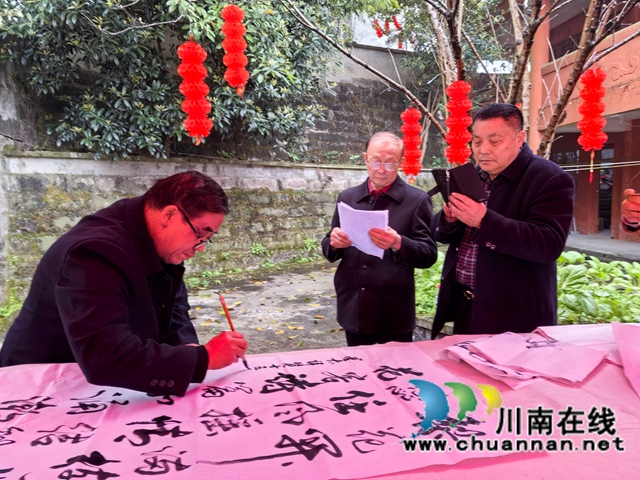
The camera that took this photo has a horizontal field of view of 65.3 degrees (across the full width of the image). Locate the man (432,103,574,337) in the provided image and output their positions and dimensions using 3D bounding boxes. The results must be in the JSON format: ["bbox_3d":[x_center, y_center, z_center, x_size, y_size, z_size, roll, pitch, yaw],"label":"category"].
[{"bbox_3d":[0.685,0.330,1.920,0.500,1.670,0.580,-4,7,-38],"label":"man"}]

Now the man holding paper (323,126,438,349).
[{"bbox_3d":[0.280,0.330,2.380,0.570,1.660,0.450,2,6,22],"label":"man holding paper"}]

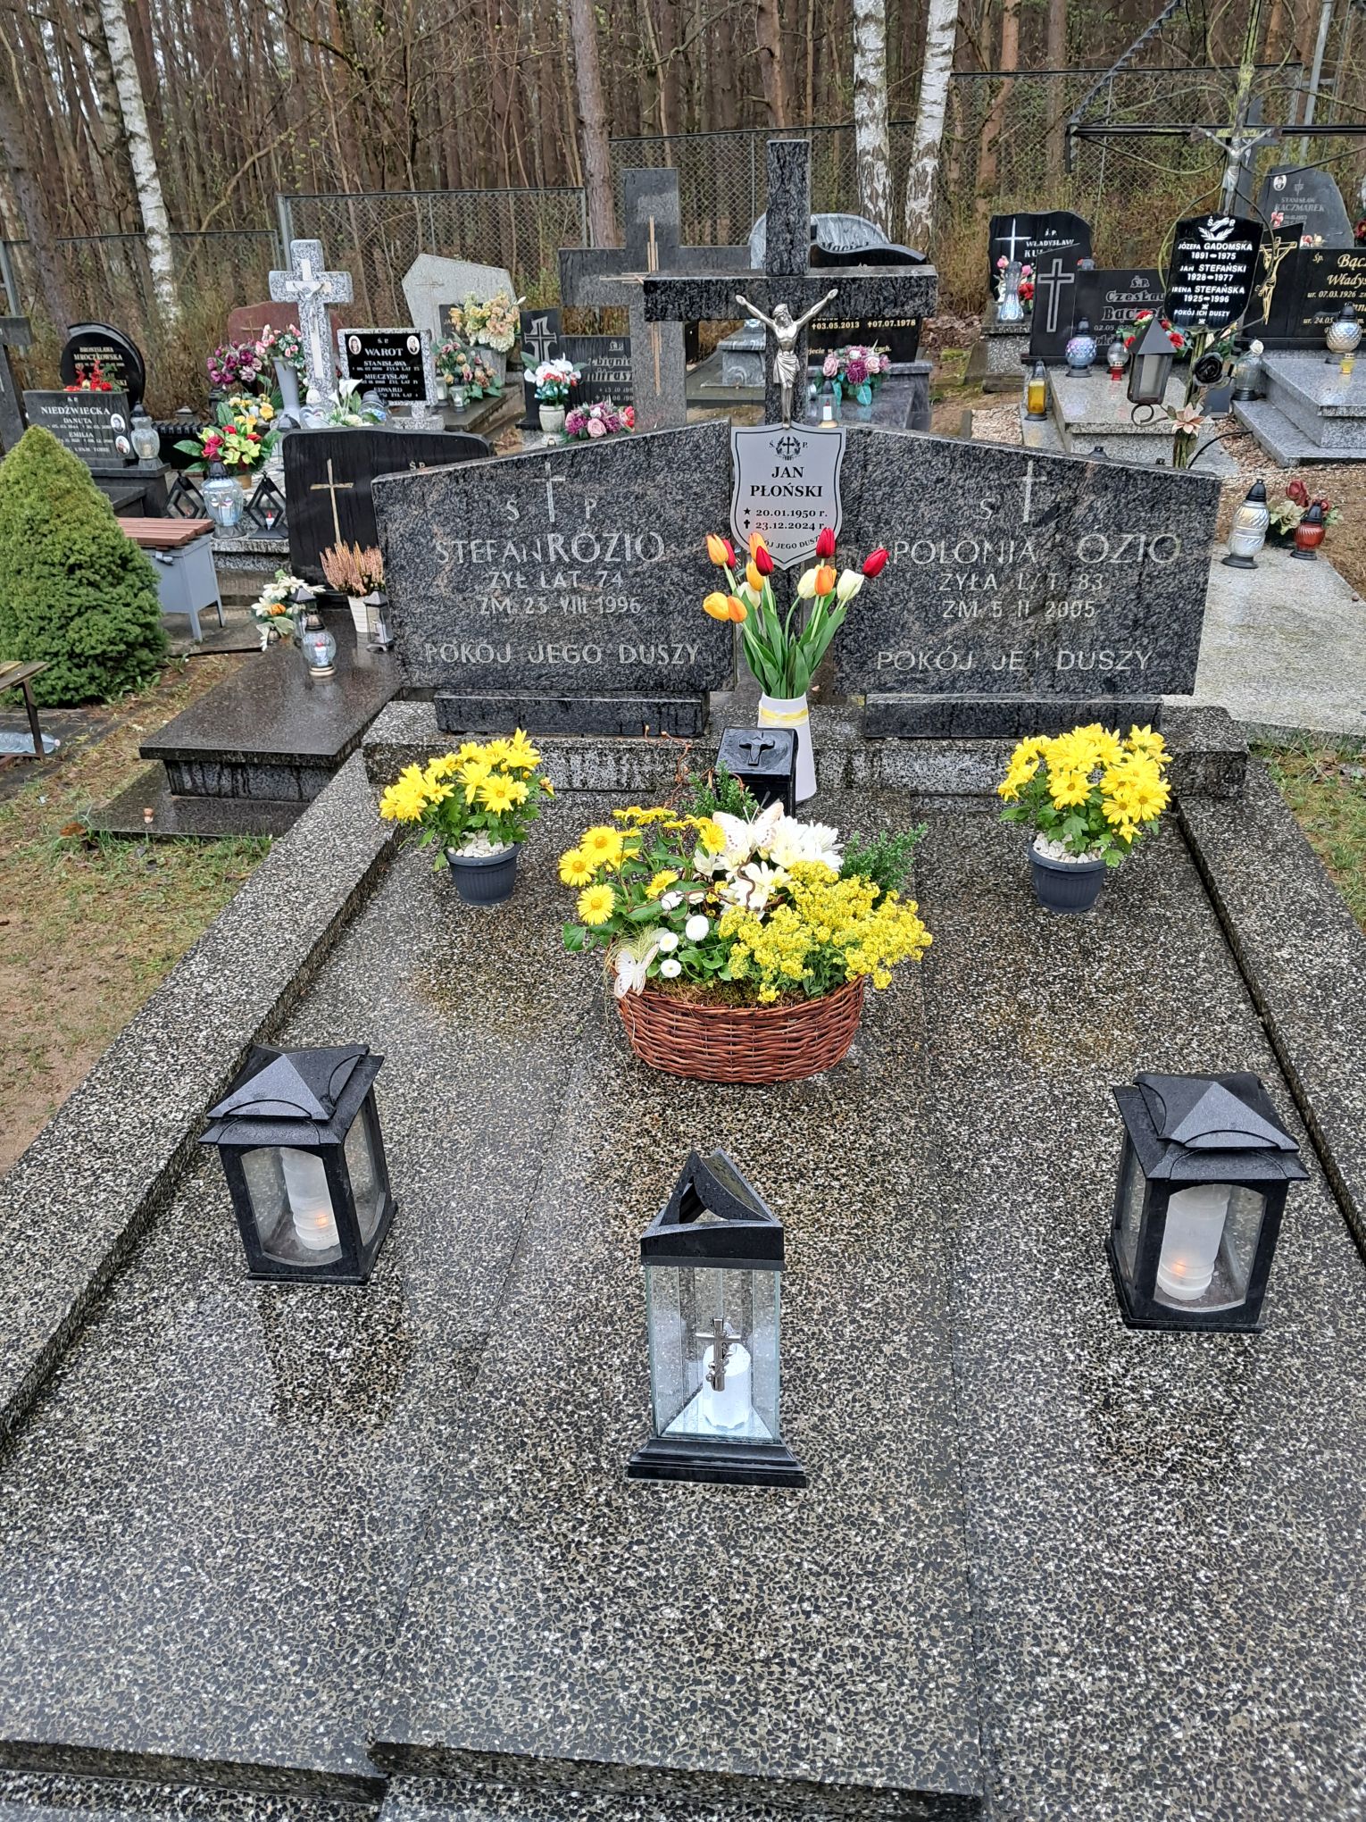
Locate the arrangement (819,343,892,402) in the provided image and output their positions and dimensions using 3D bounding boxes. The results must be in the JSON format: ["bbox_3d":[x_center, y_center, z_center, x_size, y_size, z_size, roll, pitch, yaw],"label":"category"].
[{"bbox_3d":[0.800,-2.487,6.578,0.340,0.250,0.270,1,29,7],"label":"arrangement"}]

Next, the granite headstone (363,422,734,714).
[{"bbox_3d":[-0.240,-0.660,2.756,0.685,0.545,0.085,1,26,7],"label":"granite headstone"}]

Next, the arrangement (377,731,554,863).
[{"bbox_3d":[-0.353,-0.172,2.284,0.285,0.225,0.250,1,29,7],"label":"arrangement"}]

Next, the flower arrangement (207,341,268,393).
[{"bbox_3d":[-2.543,-3.095,8.100,0.340,0.290,0.270,-1,25,2],"label":"flower arrangement"}]

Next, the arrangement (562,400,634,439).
[{"bbox_3d":[-0.411,-2.381,6.900,0.340,0.210,0.270,1,26,6],"label":"arrangement"}]

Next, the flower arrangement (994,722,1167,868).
[{"bbox_3d":[0.615,-0.160,2.178,0.270,0.225,0.250,1,29,7],"label":"flower arrangement"}]

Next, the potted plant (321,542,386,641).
[{"bbox_3d":[-0.972,-0.946,4.209,0.200,0.310,0.190,1,29,7],"label":"potted plant"}]

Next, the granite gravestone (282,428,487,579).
[{"bbox_3d":[-1.005,-1.393,4.921,0.715,0.535,0.080,3,29,9],"label":"granite gravestone"}]

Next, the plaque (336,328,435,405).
[{"bbox_3d":[-1.455,-2.659,6.948,0.450,0.358,0.090,3,29,10],"label":"plaque"}]

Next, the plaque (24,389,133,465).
[{"bbox_3d":[-3.019,-2.421,7.100,0.500,0.340,0.080,-5,26,-6],"label":"plaque"}]

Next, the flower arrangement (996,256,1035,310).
[{"bbox_3d":[1.903,-3.574,8.100,0.240,0.290,0.200,4,26,13],"label":"flower arrangement"}]

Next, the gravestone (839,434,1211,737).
[{"bbox_3d":[0.590,-0.575,2.494,0.640,0.545,0.120,1,29,7],"label":"gravestone"}]

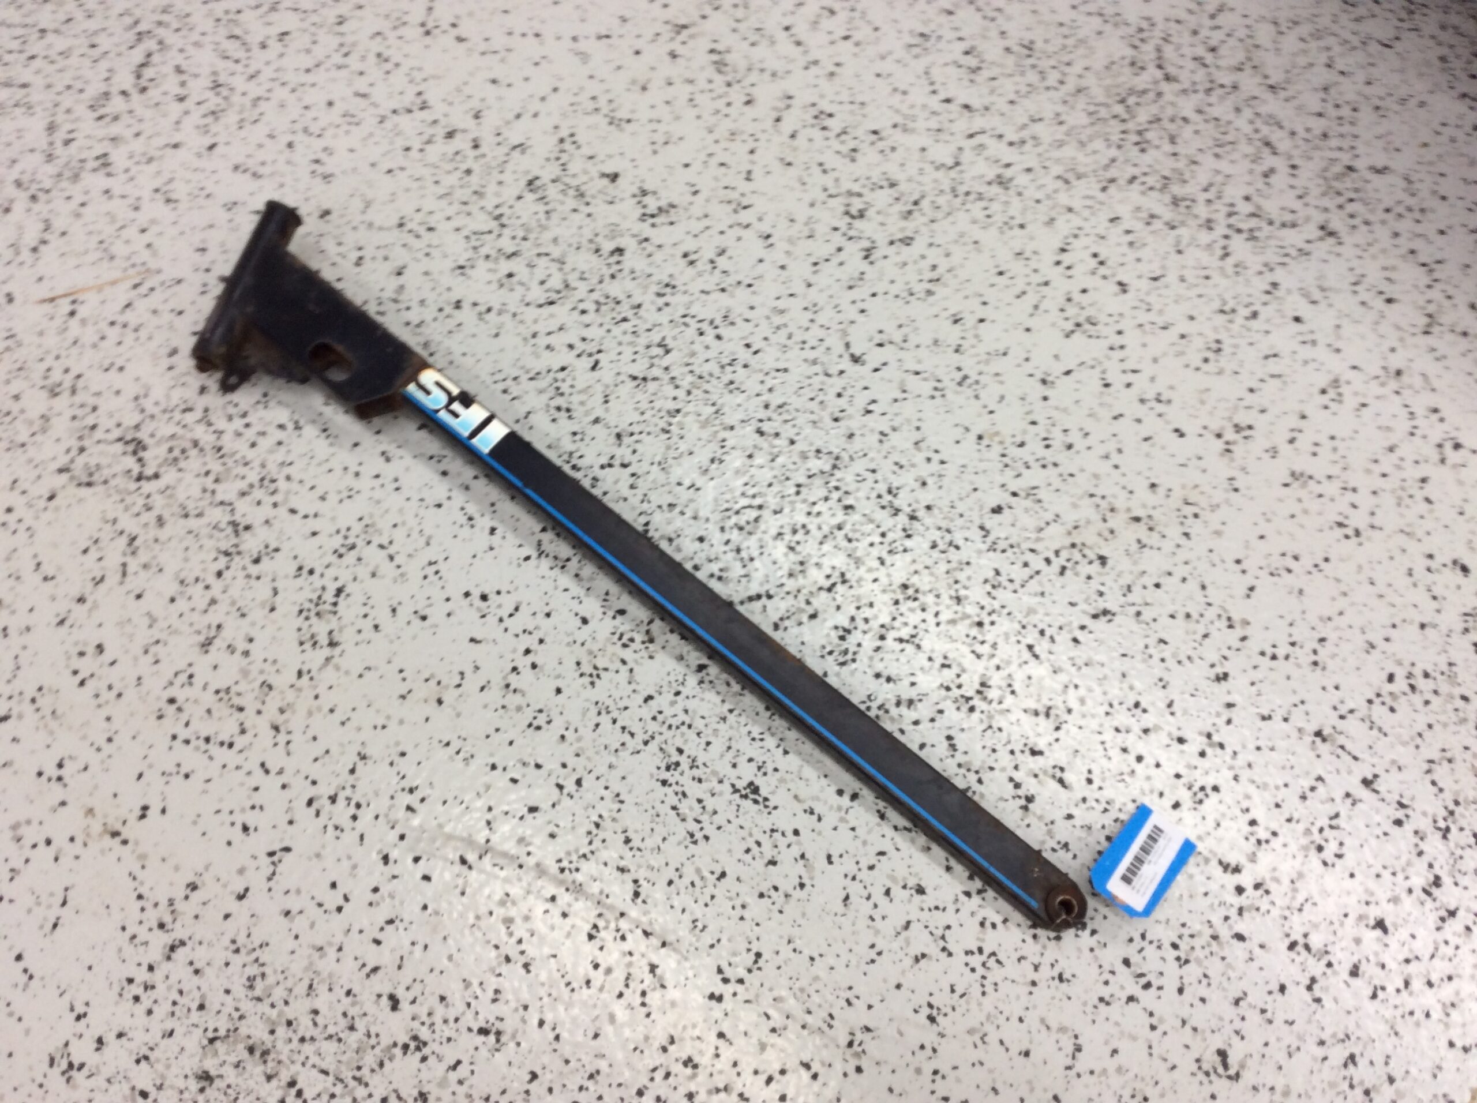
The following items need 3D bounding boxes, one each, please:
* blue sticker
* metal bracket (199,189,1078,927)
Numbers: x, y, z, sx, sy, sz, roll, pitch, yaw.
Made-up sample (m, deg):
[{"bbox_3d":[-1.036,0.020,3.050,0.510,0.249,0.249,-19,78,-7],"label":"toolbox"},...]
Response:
[{"bbox_3d":[0.249,0.192,0.840,0.044,0.002,0.063,35,73,10],"label":"blue sticker"},{"bbox_3d":[-0.086,0.011,0.867,0.715,0.055,0.127,37,73,11],"label":"metal bracket"}]

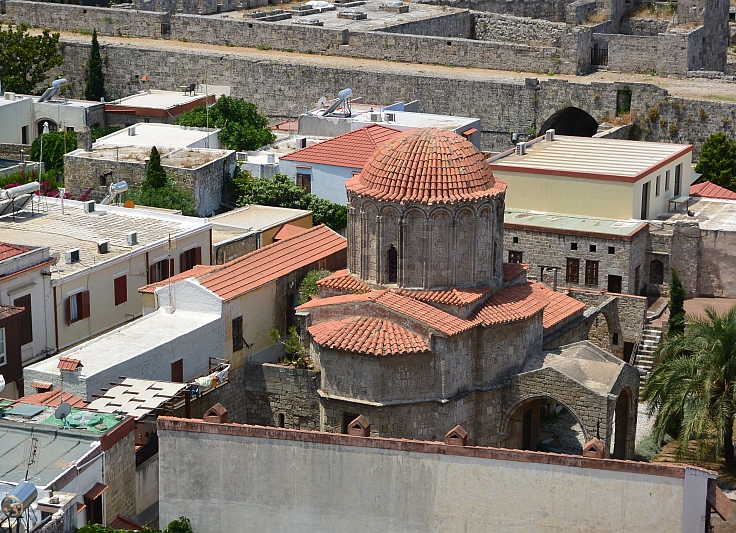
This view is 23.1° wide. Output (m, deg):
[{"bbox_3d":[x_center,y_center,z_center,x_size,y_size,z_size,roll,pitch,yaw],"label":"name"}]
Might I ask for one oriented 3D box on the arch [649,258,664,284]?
[{"bbox_3d":[15.231,0.290,95.000,0.860,1.420,0.350,7,17,24],"label":"arch"}]

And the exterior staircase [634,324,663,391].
[{"bbox_3d":[13.725,4.674,89.000,0.980,2.400,3.700,6,17,21],"label":"exterior staircase"}]

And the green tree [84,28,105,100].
[{"bbox_3d":[-21.601,-15.406,142.813,1.600,6.960,1.600,0,15,0],"label":"green tree"}]

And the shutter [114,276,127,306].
[{"bbox_3d":[-11.608,1.141,84.500,0.070,1.270,1.060,9,18,29],"label":"shutter"}]

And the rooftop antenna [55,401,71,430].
[{"bbox_3d":[-10.339,5.068,61.000,0.680,0.920,0.520,-11,19,-35],"label":"rooftop antenna"}]

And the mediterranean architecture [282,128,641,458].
[{"bbox_3d":[4.674,1.335,84.915,15.400,15.600,16.000,8,16,27],"label":"mediterranean architecture"}]

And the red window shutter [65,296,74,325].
[{"bbox_3d":[-15.050,2.254,90.880,0.060,1.380,0.530,4,15,14],"label":"red window shutter"}]

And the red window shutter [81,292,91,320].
[{"bbox_3d":[-14.386,1.976,92.046,0.060,1.360,0.550,10,17,32],"label":"red window shutter"}]

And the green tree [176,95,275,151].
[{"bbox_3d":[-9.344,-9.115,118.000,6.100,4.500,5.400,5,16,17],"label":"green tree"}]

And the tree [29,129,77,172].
[{"bbox_3d":[-20.989,-7.608,120.045,3.100,3.240,3.100,0,15,0],"label":"tree"}]

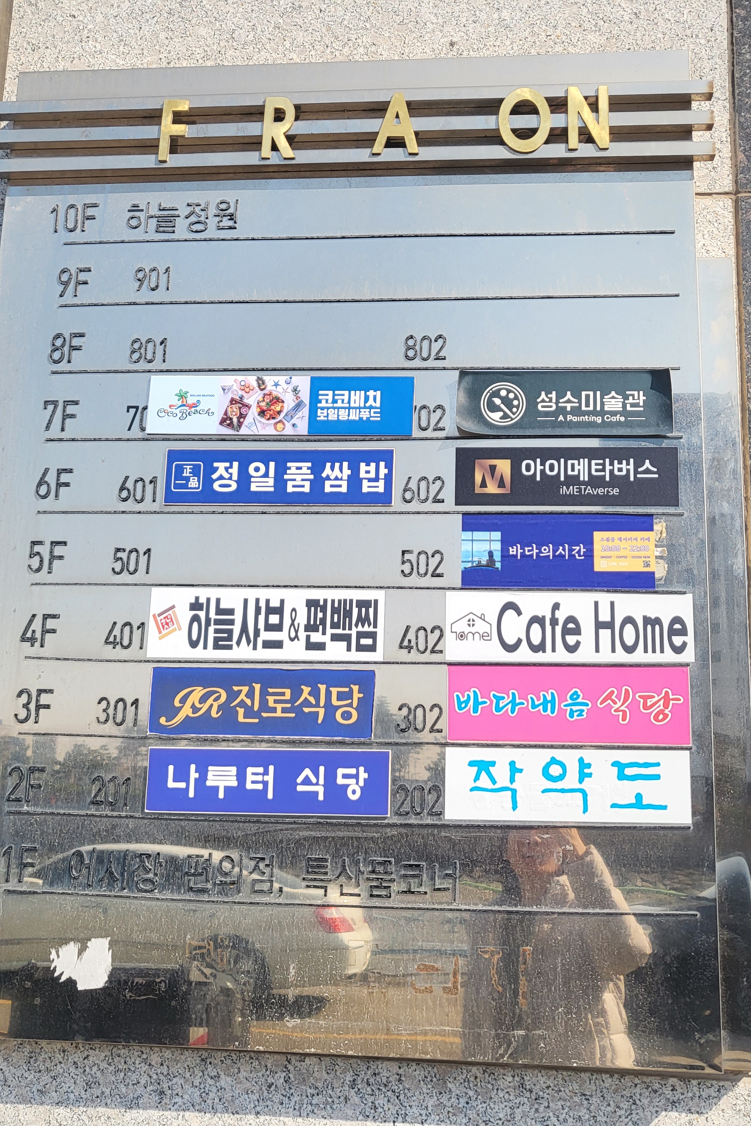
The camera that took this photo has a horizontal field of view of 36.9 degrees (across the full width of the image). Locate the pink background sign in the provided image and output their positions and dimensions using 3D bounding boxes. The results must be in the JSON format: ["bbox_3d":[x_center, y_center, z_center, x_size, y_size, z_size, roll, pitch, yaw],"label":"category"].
[{"bbox_3d":[0.240,0.176,1.405,0.298,0.095,0.010,0,-13,5],"label":"pink background sign"}]

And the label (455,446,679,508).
[{"bbox_3d":[0.249,-0.113,1.469,0.288,0.080,0.010,0,-13,5],"label":"label"}]

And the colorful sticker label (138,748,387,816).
[{"bbox_3d":[-0.137,0.275,1.418,0.310,0.080,0.010,0,-13,5],"label":"colorful sticker label"}]

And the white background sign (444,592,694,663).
[{"bbox_3d":[0.245,0.081,1.425,0.310,0.087,0.010,0,-13,5],"label":"white background sign"}]

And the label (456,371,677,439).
[{"bbox_3d":[0.249,-0.217,1.490,0.279,0.089,0.015,0,-13,5],"label":"label"}]

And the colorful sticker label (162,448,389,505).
[{"bbox_3d":[-0.130,-0.116,1.505,0.310,0.079,0.010,0,-13,5],"label":"colorful sticker label"}]

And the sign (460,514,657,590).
[{"bbox_3d":[0.234,-0.016,1.448,0.246,0.096,0.010,0,-13,5],"label":"sign"}]

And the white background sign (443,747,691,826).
[{"bbox_3d":[0.236,0.273,1.383,0.298,0.088,0.010,0,-13,5],"label":"white background sign"}]

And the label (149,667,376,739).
[{"bbox_3d":[-0.147,0.178,1.441,0.291,0.087,0.010,0,-13,5],"label":"label"}]

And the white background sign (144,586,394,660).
[{"bbox_3d":[-0.143,0.078,1.463,0.309,0.091,0.010,0,-13,5],"label":"white background sign"}]

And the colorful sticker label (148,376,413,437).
[{"bbox_3d":[-0.130,-0.215,1.528,0.363,0.084,0.010,0,-13,5],"label":"colorful sticker label"}]

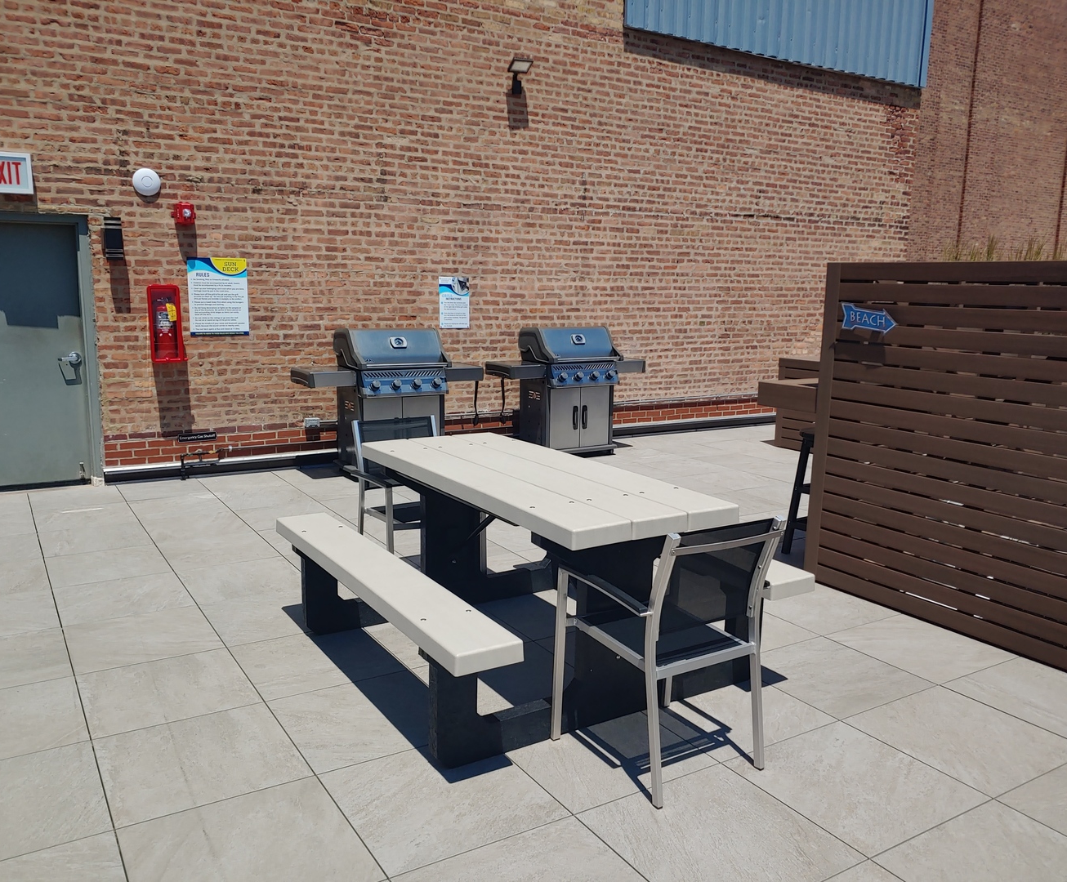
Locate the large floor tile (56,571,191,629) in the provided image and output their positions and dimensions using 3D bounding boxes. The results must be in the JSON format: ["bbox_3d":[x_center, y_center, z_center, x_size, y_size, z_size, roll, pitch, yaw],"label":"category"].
[{"bbox_3d":[-2.135,0.823,4.428,0.605,0.020,0.605,-5,11,-32],"label":"large floor tile"}]

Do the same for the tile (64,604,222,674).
[{"bbox_3d":[-1.772,0.903,3.858,0.600,0.024,0.600,-4,11,-33],"label":"tile"}]

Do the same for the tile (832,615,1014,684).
[{"bbox_3d":[1.774,0.953,3.897,0.600,0.024,0.600,-5,11,-30],"label":"tile"}]

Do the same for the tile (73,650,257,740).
[{"bbox_3d":[-1.483,1.015,3.446,0.605,0.020,0.605,-5,11,-32],"label":"tile"}]

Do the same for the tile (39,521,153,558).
[{"bbox_3d":[-2.738,0.624,5.317,0.600,0.024,0.600,-4,11,-33],"label":"tile"}]

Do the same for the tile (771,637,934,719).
[{"bbox_3d":[1.257,0.997,3.604,0.605,0.020,0.605,-4,11,-31],"label":"tile"}]

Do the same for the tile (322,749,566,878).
[{"bbox_3d":[-0.302,1.160,2.767,0.605,0.020,0.605,-5,11,-32],"label":"tile"}]

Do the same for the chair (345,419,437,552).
[{"bbox_3d":[-0.636,0.354,4.587,0.560,0.870,0.620,-5,11,-32],"label":"chair"}]

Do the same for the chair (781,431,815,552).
[{"bbox_3d":[1.900,0.345,5.212,0.440,0.750,0.440,-5,11,-31],"label":"chair"}]

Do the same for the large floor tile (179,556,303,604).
[{"bbox_3d":[-1.580,0.767,4.657,0.600,0.024,0.600,-4,11,-33],"label":"large floor tile"}]

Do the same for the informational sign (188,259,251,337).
[{"bbox_3d":[-2.595,-1.190,7.004,0.470,0.630,0.010,-5,11,-33],"label":"informational sign"}]

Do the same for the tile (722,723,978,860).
[{"bbox_3d":[1.053,1.131,2.805,0.600,0.024,0.600,-5,11,-30],"label":"tile"}]

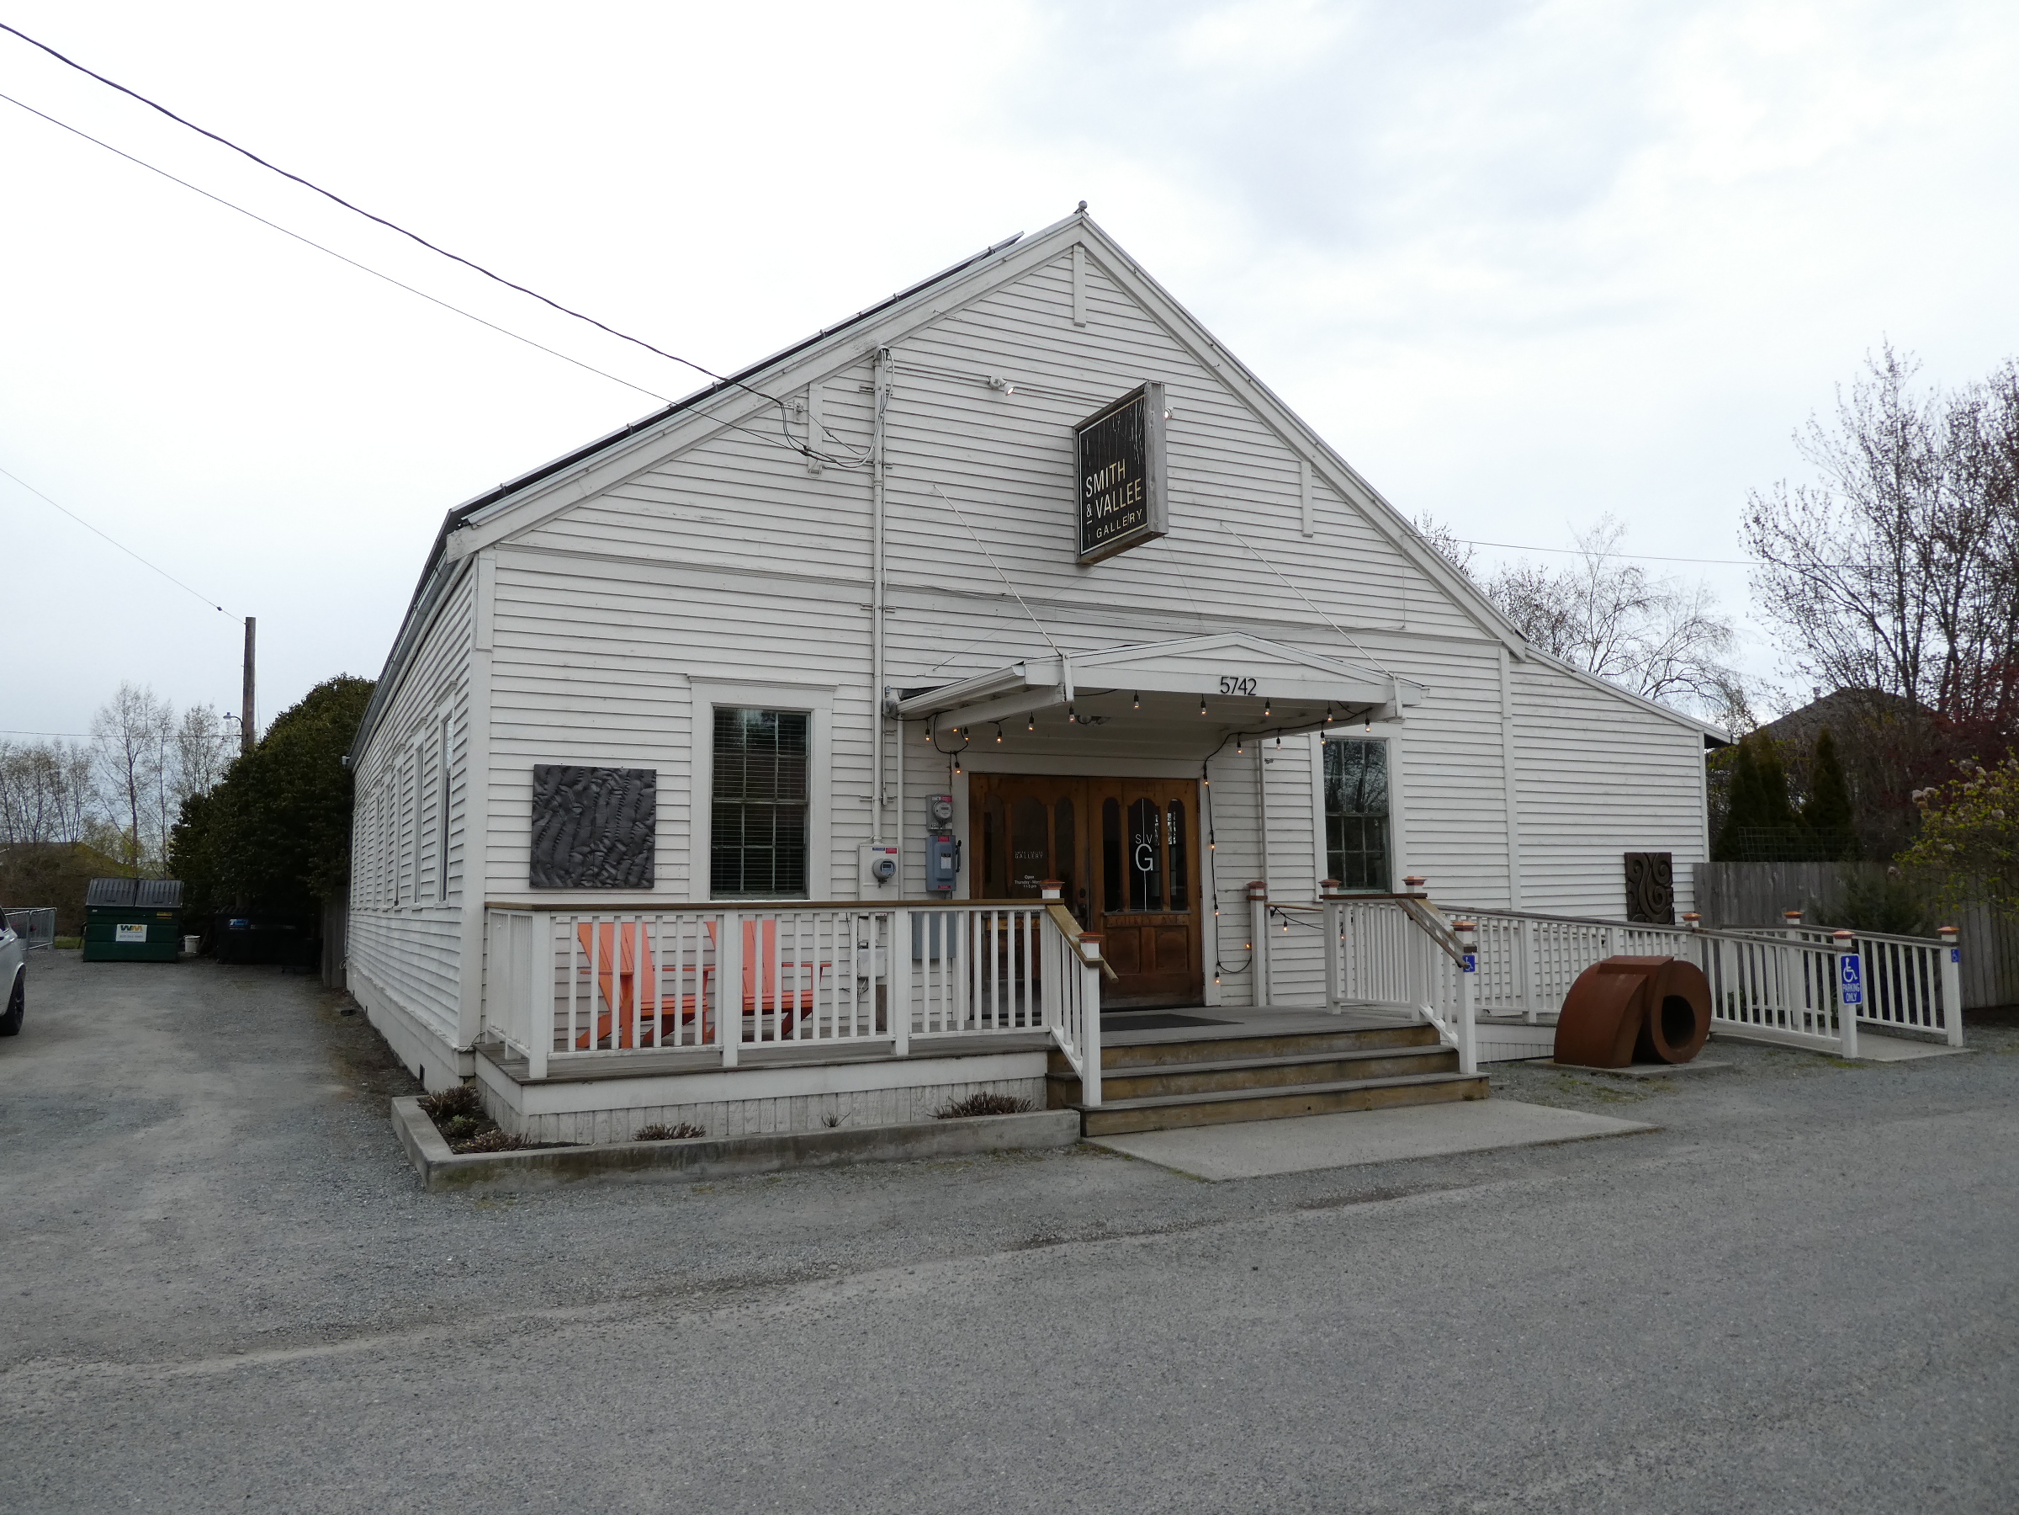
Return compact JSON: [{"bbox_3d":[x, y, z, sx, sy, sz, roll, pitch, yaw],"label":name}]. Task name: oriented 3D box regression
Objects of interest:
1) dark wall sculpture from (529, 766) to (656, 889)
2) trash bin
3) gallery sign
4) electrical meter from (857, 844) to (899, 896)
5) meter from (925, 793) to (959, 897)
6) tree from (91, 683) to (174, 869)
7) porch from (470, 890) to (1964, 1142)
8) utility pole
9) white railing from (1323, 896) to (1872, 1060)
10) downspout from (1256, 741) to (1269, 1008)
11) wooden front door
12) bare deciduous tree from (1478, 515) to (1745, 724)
[{"bbox_3d":[-3.180,0.536,10.763,0.928,0.917,0.060,2,-6,-27],"label":"dark wall sculpture"},{"bbox_3d":[-20.601,3.916,33.029,1.960,1.800,1.450,2,-6,-27],"label":"trash bin"},{"bbox_3d":[0.991,-2.508,12.581,0.190,1.335,1.190,2,-6,-27],"label":"gallery sign"},{"bbox_3d":[-1.073,1.020,11.714,0.355,0.605,0.240,2,-6,-27],"label":"electrical meter"},{"bbox_3d":[-0.563,0.736,12.040,0.270,0.827,0.190,2,-6,-27],"label":"meter"},{"bbox_3d":[-37.515,2.360,59.439,3.200,11.199,3.200,2,-6,-27],"label":"tree"},{"bbox_3d":[3.069,1.989,12.301,14.352,1.665,2.852,2,-6,-27],"label":"porch"},{"bbox_3d":[-19.981,0.787,36.545,0.270,9.082,0.270,2,-6,-27],"label":"utility pole"},{"bbox_3d":[5.580,2.076,13.133,5.446,1.647,1.518,2,-6,-27],"label":"white railing"},{"bbox_3d":[2.506,1.100,13.674,0.075,2.605,0.080,2,-6,-27],"label":"downspout"},{"bbox_3d":[0.741,1.258,12.844,2.450,2.150,0.240,2,-6,-27],"label":"wooden front door"},{"bbox_3d":[14.685,-0.576,33.466,5.900,10.664,5.900,2,-6,-27],"label":"bare deciduous tree"}]

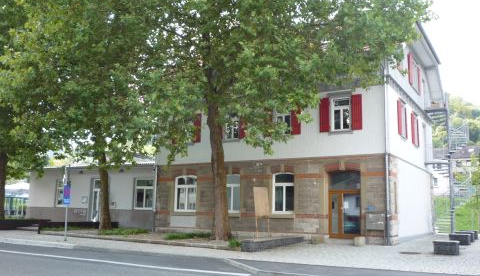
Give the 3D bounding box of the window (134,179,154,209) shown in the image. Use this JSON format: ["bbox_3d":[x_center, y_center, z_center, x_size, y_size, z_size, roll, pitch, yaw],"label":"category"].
[{"bbox_3d":[-6.066,3.555,28.273,1.669,1.901,0.160,-5,-11,33],"label":"window"}]

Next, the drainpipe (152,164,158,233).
[{"bbox_3d":[-5.213,3.717,27.445,0.130,4.109,0.130,-5,-11,33],"label":"drainpipe"}]

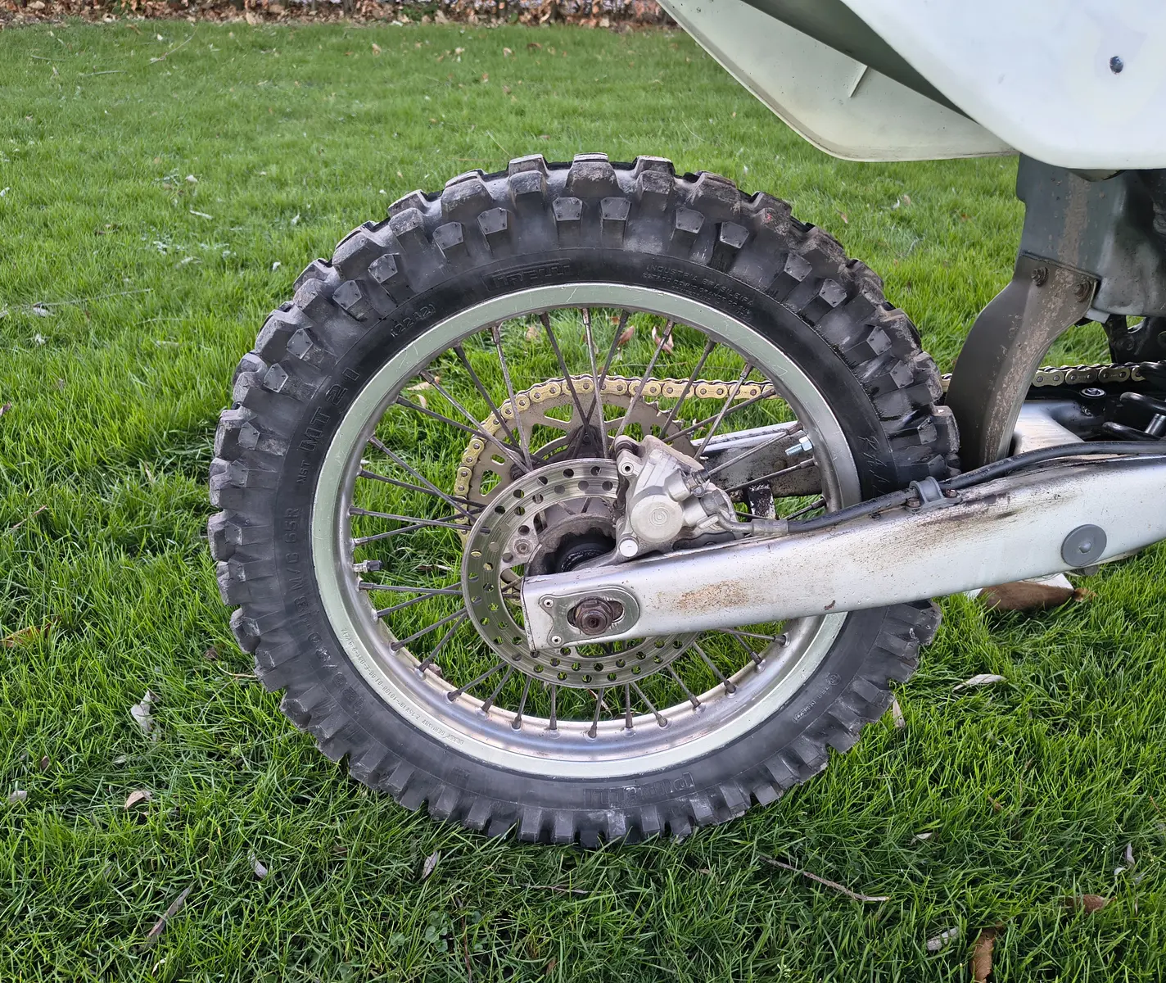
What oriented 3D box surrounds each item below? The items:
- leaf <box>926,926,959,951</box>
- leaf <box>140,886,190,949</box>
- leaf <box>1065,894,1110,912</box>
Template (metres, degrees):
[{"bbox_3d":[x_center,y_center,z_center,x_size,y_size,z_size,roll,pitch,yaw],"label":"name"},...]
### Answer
[{"bbox_3d":[0.334,0.416,0.846,0.030,0.010,0.013,-15,38,-20],"label":"leaf"},{"bbox_3d":[-0.395,0.404,0.864,0.013,0.012,0.059,12,37,16],"label":"leaf"},{"bbox_3d":[0.485,0.396,0.874,0.042,0.011,0.017,-5,36,-7],"label":"leaf"}]

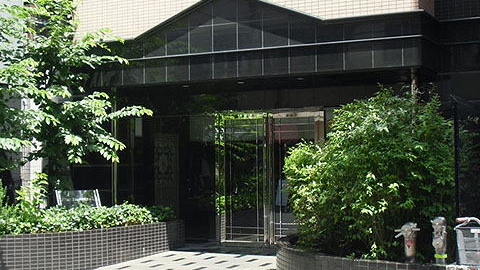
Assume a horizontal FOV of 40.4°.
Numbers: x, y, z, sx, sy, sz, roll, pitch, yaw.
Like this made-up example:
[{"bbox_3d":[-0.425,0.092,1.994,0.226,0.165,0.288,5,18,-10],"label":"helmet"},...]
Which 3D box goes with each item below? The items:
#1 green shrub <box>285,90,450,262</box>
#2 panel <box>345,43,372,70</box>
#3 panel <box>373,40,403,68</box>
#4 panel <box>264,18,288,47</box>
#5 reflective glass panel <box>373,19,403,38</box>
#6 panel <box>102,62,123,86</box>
[{"bbox_3d":[1.475,0.409,7.417,1.850,1.860,1.750,-2,-3,23],"label":"green shrub"},{"bbox_3d":[1.629,-1.093,8.962,0.390,0.388,0.040,-2,-2,23],"label":"panel"},{"bbox_3d":[1.998,-1.104,8.807,0.390,0.388,0.040,-2,-2,23],"label":"panel"},{"bbox_3d":[0.518,-1.480,9.388,0.384,0.412,0.050,-2,-3,23],"label":"panel"},{"bbox_3d":[1.982,-1.448,8.750,0.392,0.268,0.050,-2,-3,23],"label":"reflective glass panel"},{"bbox_3d":[-2.055,-0.977,10.500,0.395,0.370,0.030,-2,-3,23],"label":"panel"}]

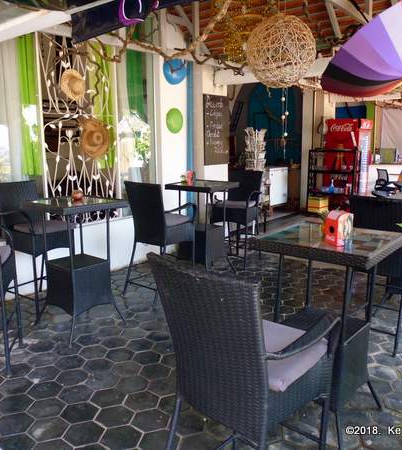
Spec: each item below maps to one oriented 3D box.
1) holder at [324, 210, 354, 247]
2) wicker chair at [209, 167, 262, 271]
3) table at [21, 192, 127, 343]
[{"bbox_3d":[0.661,0.015,1.992,0.100,0.150,0.100,-5,13,-23],"label":"holder"},{"bbox_3d":[0.460,-0.087,5.260,0.540,1.140,0.560,8,13,31],"label":"wicker chair"},{"bbox_3d":[-0.997,0.325,3.399,0.600,1.050,0.600,10,15,39],"label":"table"}]

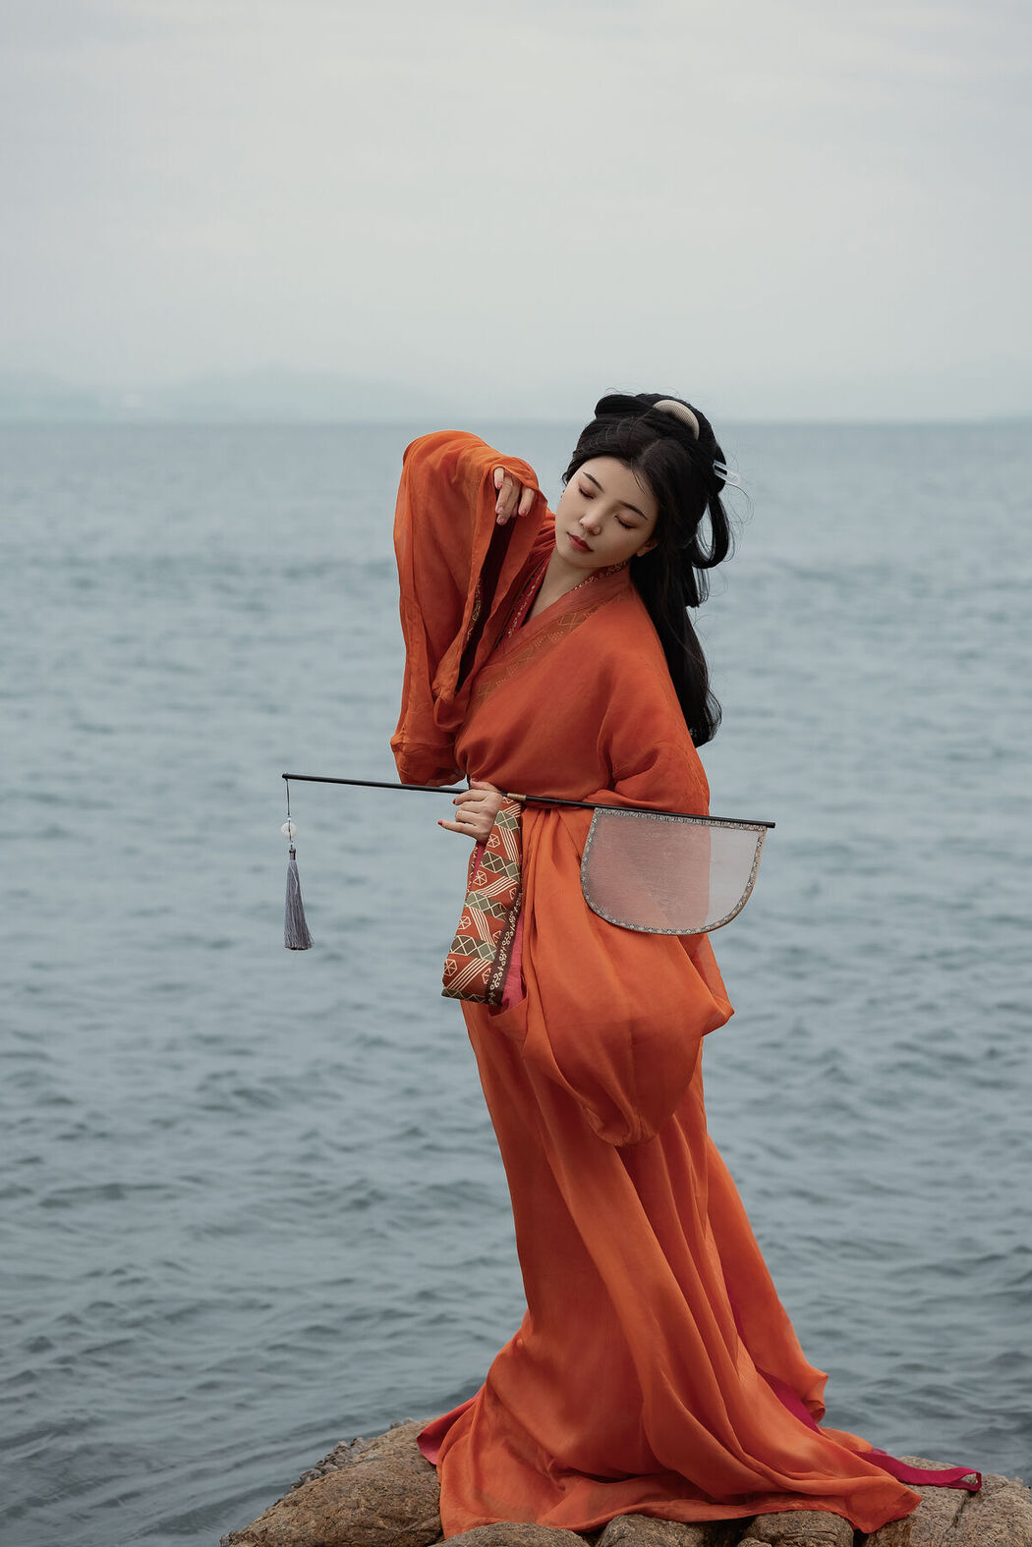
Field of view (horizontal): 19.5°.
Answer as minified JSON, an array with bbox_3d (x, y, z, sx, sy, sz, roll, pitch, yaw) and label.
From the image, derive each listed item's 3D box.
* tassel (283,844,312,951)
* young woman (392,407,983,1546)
[{"bbox_3d":[-0.304,0.172,4.200,0.039,0.147,0.037,-3,7,0],"label":"tassel"},{"bbox_3d":[0.225,0.290,4.350,0.720,1.540,0.740,6,9,40],"label":"young woman"}]

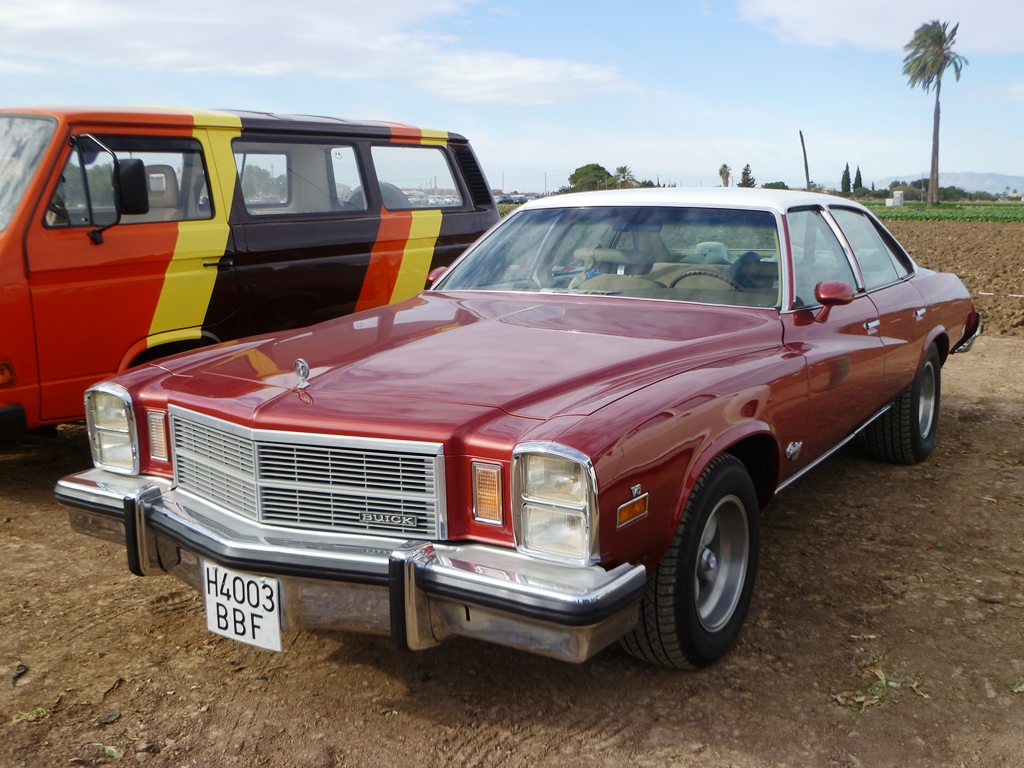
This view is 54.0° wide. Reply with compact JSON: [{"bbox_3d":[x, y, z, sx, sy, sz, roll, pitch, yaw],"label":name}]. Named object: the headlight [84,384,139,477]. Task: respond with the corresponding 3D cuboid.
[{"bbox_3d":[-1.185,0.125,3.053,0.243,0.272,0.114,6,12,32],"label":"headlight"}]

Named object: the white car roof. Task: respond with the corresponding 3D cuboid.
[{"bbox_3d":[0.899,-0.867,4.751,1.257,0.129,1.505,6,12,32],"label":"white car roof"}]

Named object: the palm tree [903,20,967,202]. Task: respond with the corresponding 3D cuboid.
[{"bbox_3d":[39.206,-25.236,94.376,6.786,16.902,6.786,4,11,22],"label":"palm tree"}]

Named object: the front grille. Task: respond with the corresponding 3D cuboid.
[{"bbox_3d":[-0.595,0.222,2.546,0.960,0.252,0.153,6,12,32],"label":"front grille"}]

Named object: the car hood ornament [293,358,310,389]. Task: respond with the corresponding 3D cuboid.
[{"bbox_3d":[-0.541,-0.030,2.590,0.063,0.081,0.045,6,12,32],"label":"car hood ornament"}]

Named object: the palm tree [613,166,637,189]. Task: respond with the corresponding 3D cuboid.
[{"bbox_3d":[27.323,-48.692,243.710,5.965,7.843,5.965,1,11,6],"label":"palm tree"}]

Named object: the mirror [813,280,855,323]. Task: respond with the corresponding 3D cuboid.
[{"bbox_3d":[1.147,-0.297,3.579,0.144,0.149,0.114,6,12,32],"label":"mirror"}]

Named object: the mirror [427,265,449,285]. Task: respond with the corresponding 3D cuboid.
[{"bbox_3d":[-0.336,-0.453,4.509,0.144,0.148,0.114,6,12,32],"label":"mirror"}]

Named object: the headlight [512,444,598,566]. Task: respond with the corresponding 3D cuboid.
[{"bbox_3d":[0.123,0.258,2.233,0.243,0.272,0.114,6,12,32],"label":"headlight"}]

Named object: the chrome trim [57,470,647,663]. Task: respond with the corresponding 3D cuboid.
[{"bbox_3d":[-0.592,0.448,2.587,1.911,0.257,0.332,6,12,32],"label":"chrome trim"}]

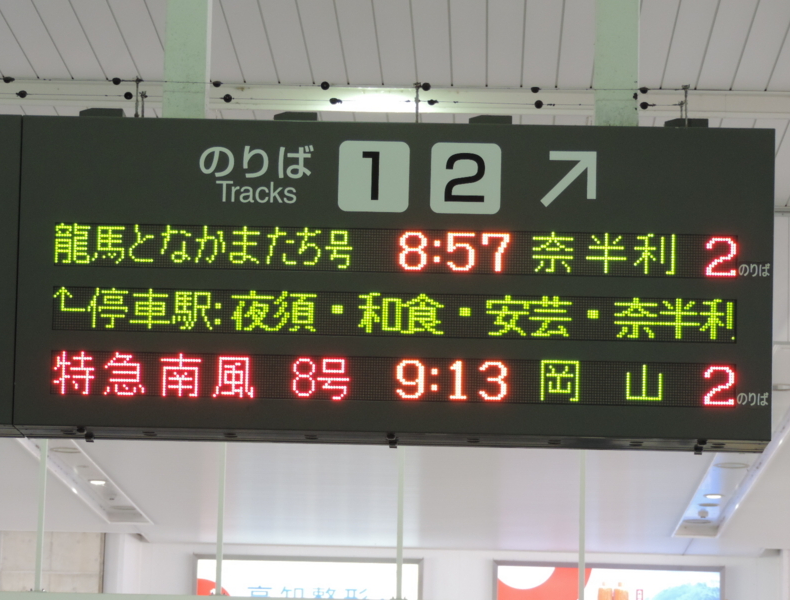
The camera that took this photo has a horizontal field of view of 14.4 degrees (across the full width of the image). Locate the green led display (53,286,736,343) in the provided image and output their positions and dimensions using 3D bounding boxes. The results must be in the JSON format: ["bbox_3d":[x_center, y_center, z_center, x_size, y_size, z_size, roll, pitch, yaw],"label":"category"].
[{"bbox_3d":[-0.004,0.035,7.054,1.545,0.100,0.050,1,-5,1],"label":"green led display"}]

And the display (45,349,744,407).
[{"bbox_3d":[-0.007,0.179,7.042,1.545,0.100,0.050,1,-5,1],"label":"display"}]

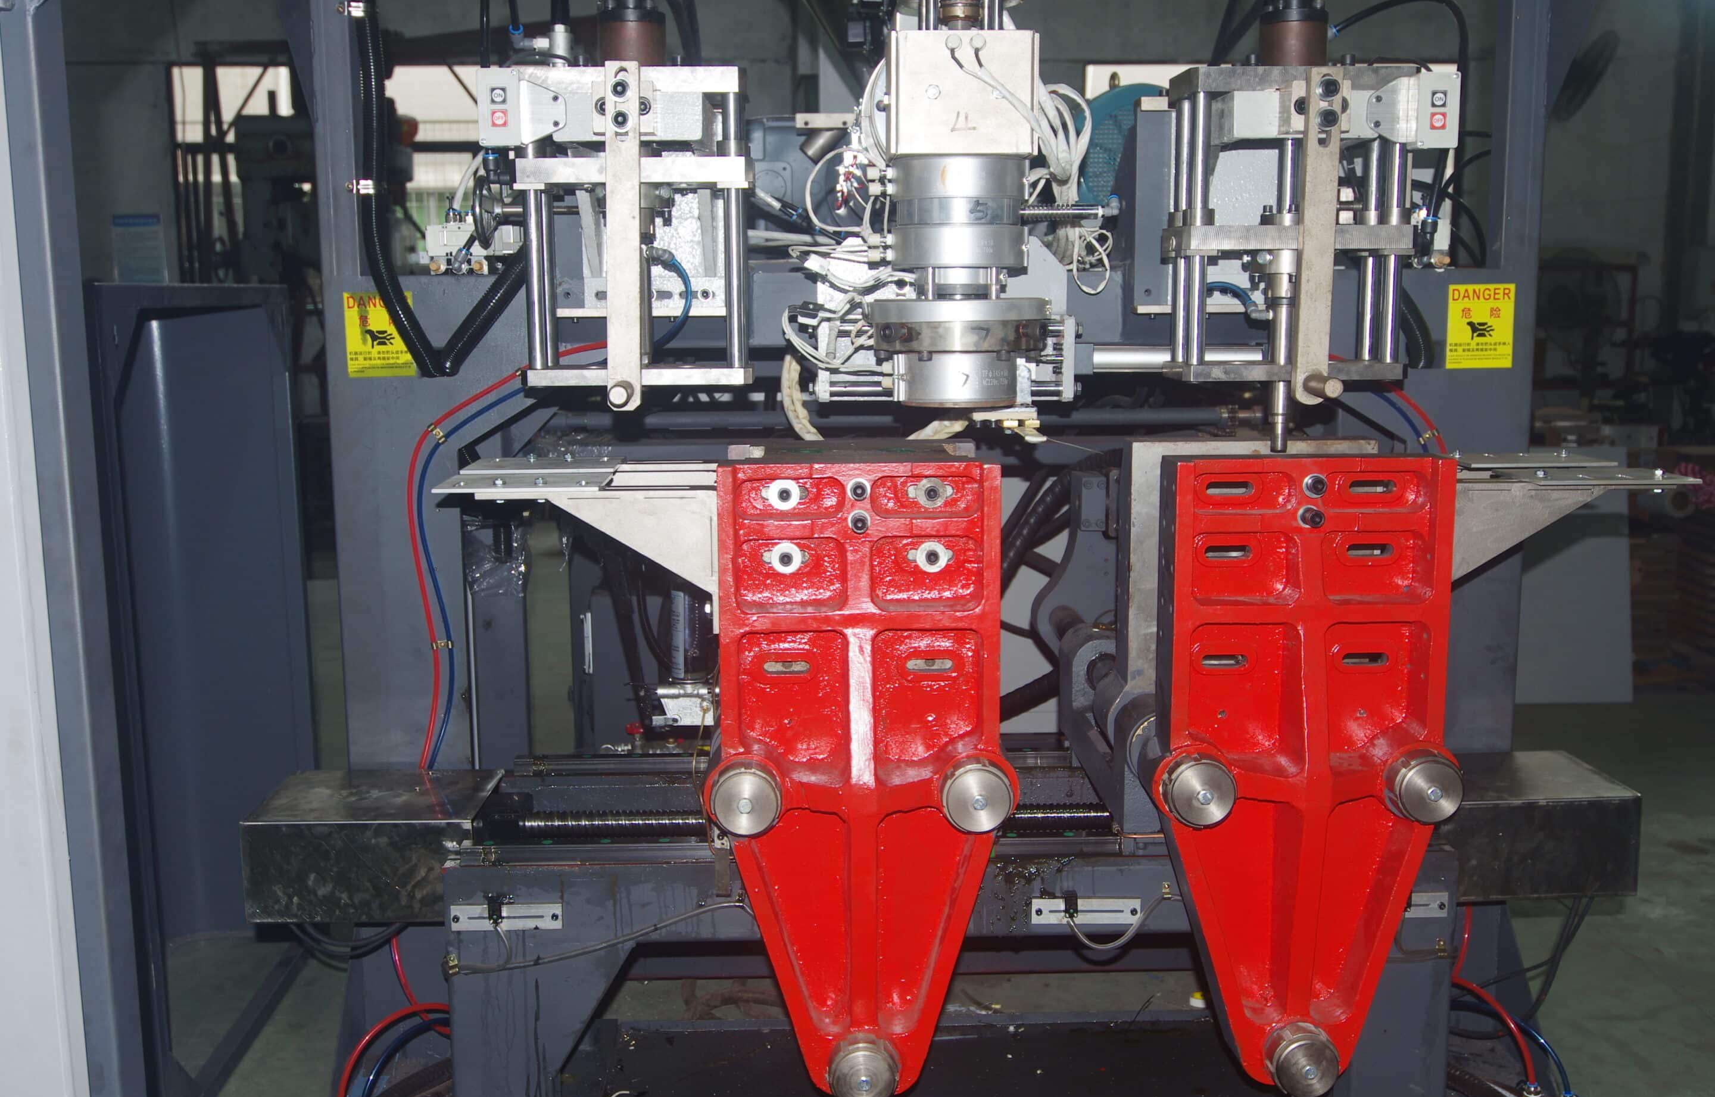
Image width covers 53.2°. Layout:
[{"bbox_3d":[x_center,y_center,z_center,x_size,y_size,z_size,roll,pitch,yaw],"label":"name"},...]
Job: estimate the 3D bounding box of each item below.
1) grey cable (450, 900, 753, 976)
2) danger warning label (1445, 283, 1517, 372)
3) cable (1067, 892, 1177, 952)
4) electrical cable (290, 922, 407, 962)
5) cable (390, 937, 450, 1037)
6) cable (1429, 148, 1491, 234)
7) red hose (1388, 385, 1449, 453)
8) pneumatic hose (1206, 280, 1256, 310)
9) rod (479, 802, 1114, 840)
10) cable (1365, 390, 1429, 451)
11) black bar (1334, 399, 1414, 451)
[{"bbox_3d":[-0.350,0.533,2.342,0.414,0.107,0.020,-1,9,-2],"label":"grey cable"},{"bbox_3d":[0.934,-0.333,2.564,0.100,0.125,0.002,-1,9,-2],"label":"danger warning label"},{"bbox_3d":[0.363,0.513,2.349,0.152,0.087,0.030,-1,9,-2],"label":"cable"},{"bbox_3d":[-0.744,0.574,2.500,0.169,0.064,0.050,-1,9,-2],"label":"electrical cable"},{"bbox_3d":[-0.670,0.672,2.623,0.090,0.162,0.035,-1,9,-2],"label":"cable"},{"bbox_3d":[0.923,-0.548,2.617,0.091,0.129,0.050,-1,9,-2],"label":"cable"},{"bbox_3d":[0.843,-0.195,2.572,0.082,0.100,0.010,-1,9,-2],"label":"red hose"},{"bbox_3d":[0.489,-0.332,2.240,0.065,0.036,0.025,-1,9,-2],"label":"pneumatic hose"},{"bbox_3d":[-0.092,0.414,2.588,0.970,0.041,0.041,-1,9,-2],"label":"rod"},{"bbox_3d":[0.812,-0.193,2.574,0.096,0.093,0.014,-1,9,-2],"label":"cable"},{"bbox_3d":[0.806,-0.202,2.708,0.151,0.014,0.030,29,7,-6],"label":"black bar"}]

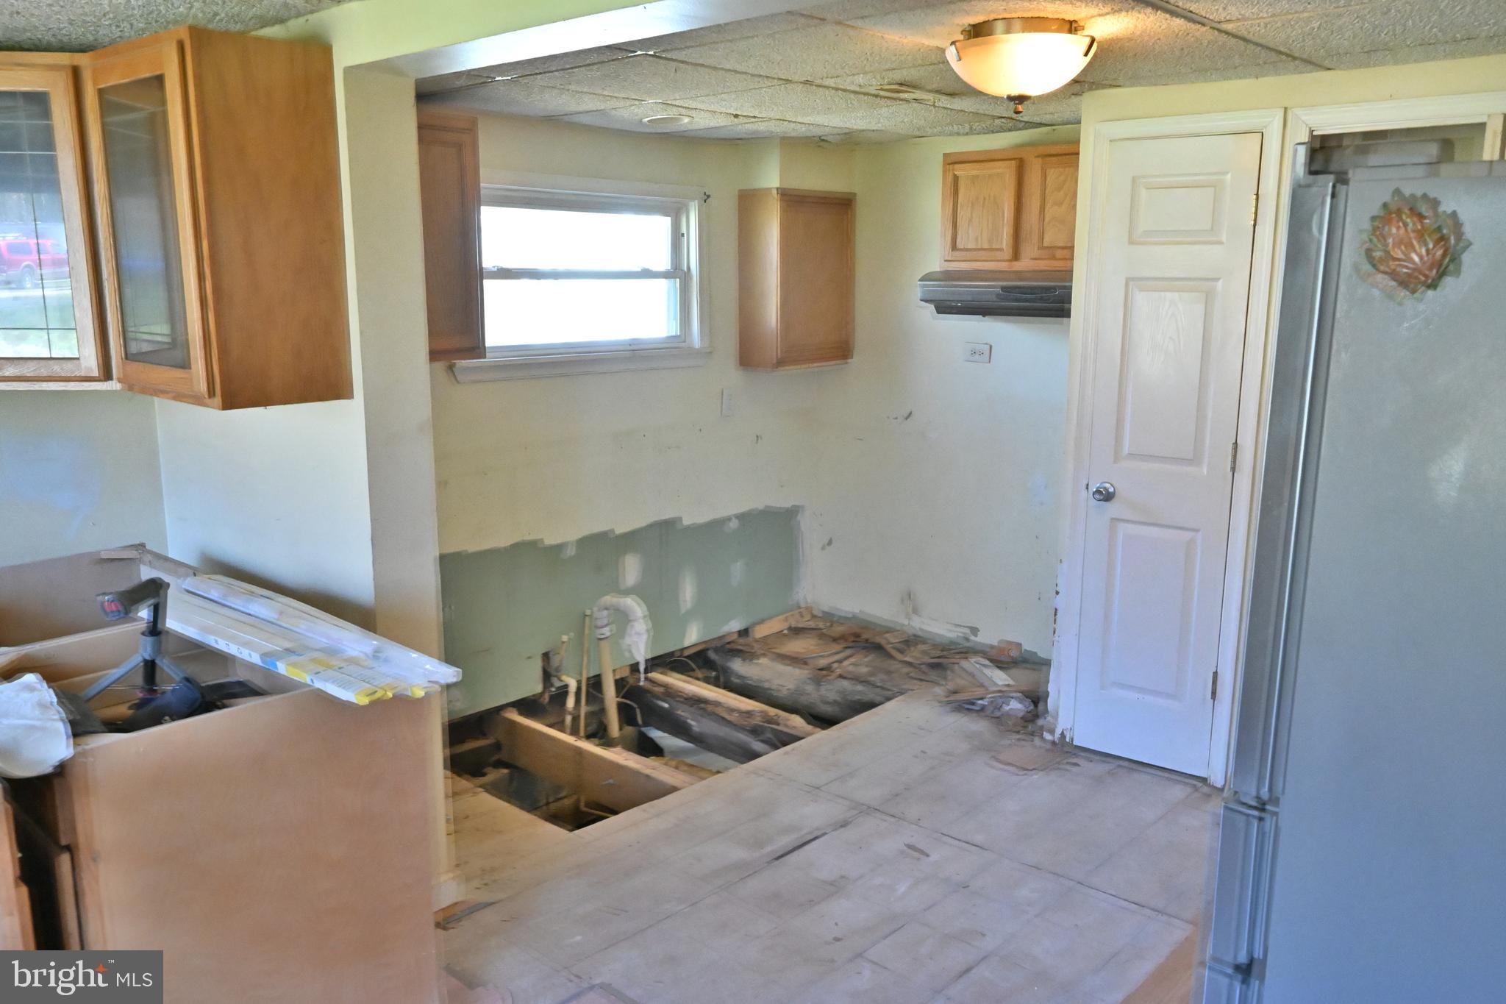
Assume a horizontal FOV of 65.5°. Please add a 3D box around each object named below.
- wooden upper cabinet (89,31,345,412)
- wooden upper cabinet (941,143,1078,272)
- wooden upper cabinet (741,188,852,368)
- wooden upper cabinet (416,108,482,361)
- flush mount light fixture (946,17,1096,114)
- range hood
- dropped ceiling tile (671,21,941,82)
[{"bbox_3d":[-1.221,-0.625,2.679,0.555,0.764,0.315,10,14,42],"label":"wooden upper cabinet"},{"bbox_3d":[1.135,-1.129,4.540,0.760,0.455,0.320,10,14,42],"label":"wooden upper cabinet"},{"bbox_3d":[0.212,-0.999,5.265,0.245,0.760,0.530,10,14,42],"label":"wooden upper cabinet"},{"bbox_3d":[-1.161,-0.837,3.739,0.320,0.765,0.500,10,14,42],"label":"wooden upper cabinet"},{"bbox_3d":[0.668,-1.041,2.830,0.355,0.195,0.355,0,11,0],"label":"flush mount light fixture"},{"bbox_3d":[1.080,-0.812,4.542,0.760,0.170,0.470,10,14,42],"label":"range hood"},{"bbox_3d":[0.142,-1.222,3.205,0.610,0.020,0.610,10,14,42],"label":"dropped ceiling tile"}]

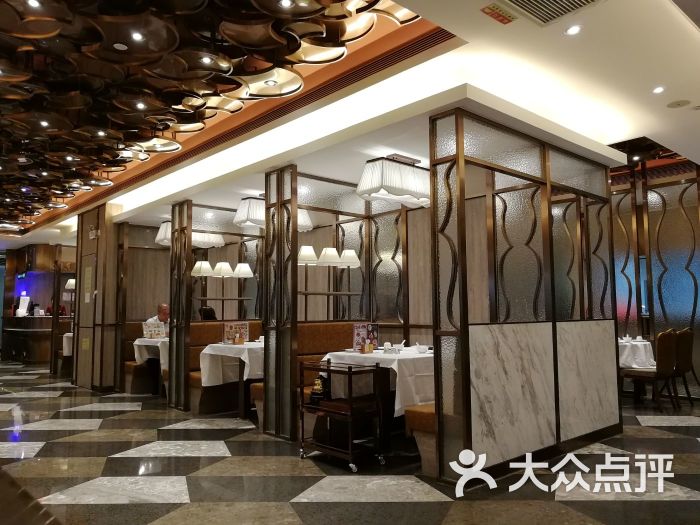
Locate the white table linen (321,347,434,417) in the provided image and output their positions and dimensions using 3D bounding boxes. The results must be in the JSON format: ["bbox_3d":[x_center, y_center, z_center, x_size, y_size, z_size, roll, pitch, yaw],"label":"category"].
[{"bbox_3d":[0.467,1.156,4.603,1.140,0.778,0.833,4,-7,-42],"label":"white table linen"}]

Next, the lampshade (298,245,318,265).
[{"bbox_3d":[-0.430,-0.064,5.381,0.213,0.183,0.213,0,-5,-11],"label":"lampshade"}]

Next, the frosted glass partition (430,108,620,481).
[{"bbox_3d":[1.539,0.267,4.461,2.359,2.506,0.275,4,-7,-42],"label":"frosted glass partition"}]

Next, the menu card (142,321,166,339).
[{"bbox_3d":[-2.791,0.959,7.812,0.297,0.213,0.069,3,-6,-37],"label":"menu card"}]

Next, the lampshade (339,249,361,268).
[{"bbox_3d":[-0.012,-0.035,5.753,0.213,0.183,0.213,1,-5,-12],"label":"lampshade"}]

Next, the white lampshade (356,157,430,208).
[{"bbox_3d":[0.508,-0.686,4.826,0.932,0.302,0.312,4,-7,-42],"label":"white lampshade"}]

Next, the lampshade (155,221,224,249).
[{"bbox_3d":[-2.303,-0.394,7.950,0.932,0.302,0.312,4,-7,-42],"label":"lampshade"}]

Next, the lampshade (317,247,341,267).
[{"bbox_3d":[-0.212,-0.049,5.575,0.213,0.183,0.213,1,-5,-12],"label":"lampshade"}]

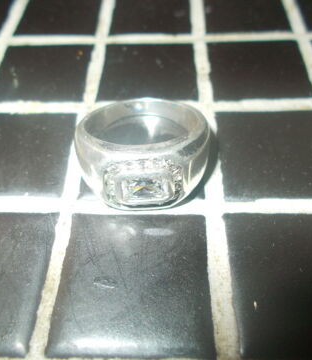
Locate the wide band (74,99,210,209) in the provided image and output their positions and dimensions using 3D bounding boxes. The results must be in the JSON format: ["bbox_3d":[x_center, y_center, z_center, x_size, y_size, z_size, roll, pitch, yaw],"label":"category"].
[{"bbox_3d":[-0.002,-0.008,0.062,0.024,0.013,0.025,0,53,3],"label":"wide band"}]

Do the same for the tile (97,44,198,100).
[{"bbox_3d":[-0.002,-0.024,0.085,0.022,0.004,0.022,0,53,3],"label":"tile"}]

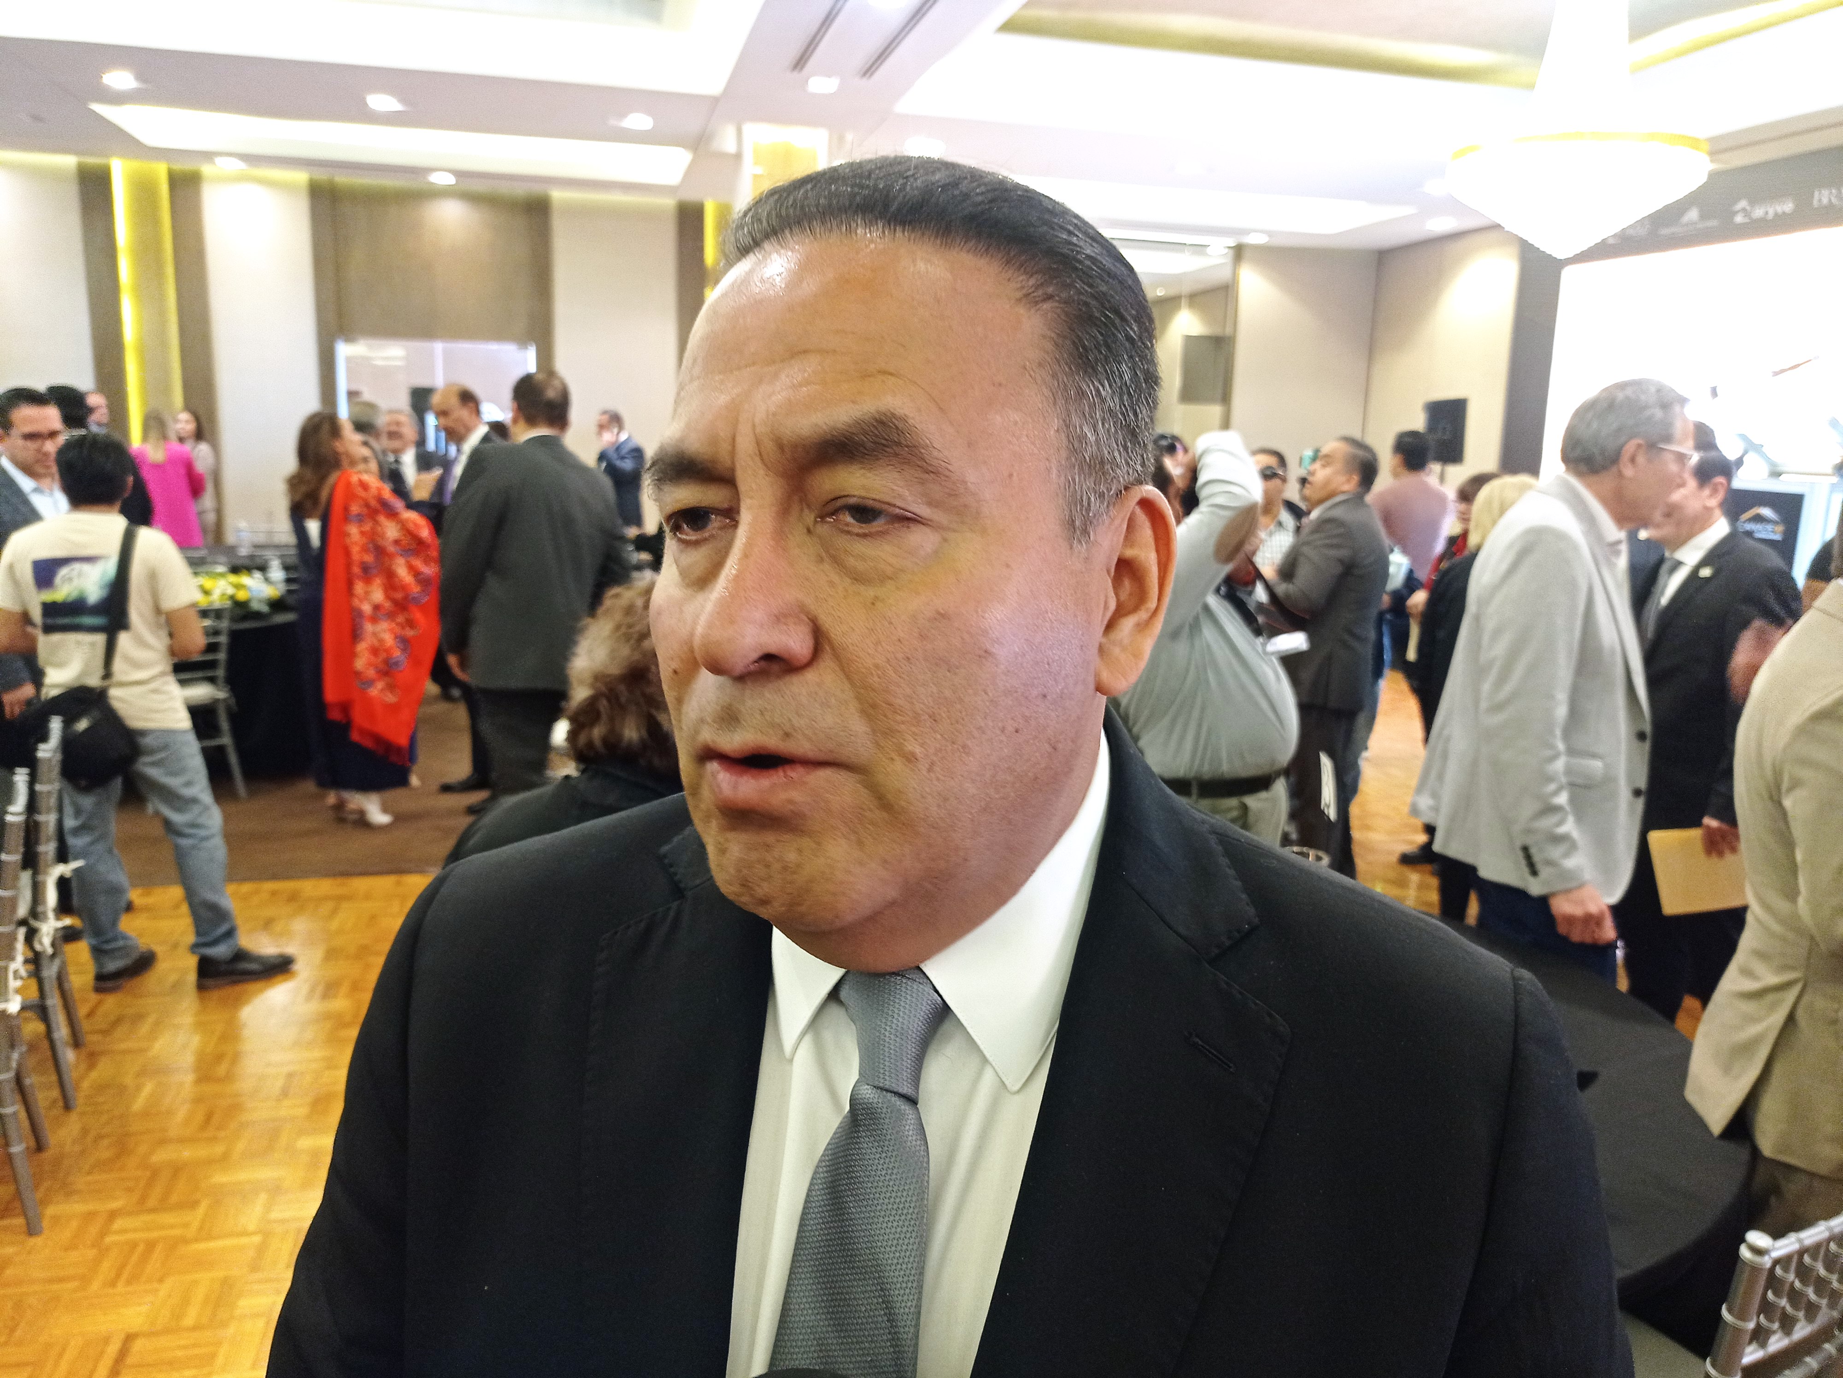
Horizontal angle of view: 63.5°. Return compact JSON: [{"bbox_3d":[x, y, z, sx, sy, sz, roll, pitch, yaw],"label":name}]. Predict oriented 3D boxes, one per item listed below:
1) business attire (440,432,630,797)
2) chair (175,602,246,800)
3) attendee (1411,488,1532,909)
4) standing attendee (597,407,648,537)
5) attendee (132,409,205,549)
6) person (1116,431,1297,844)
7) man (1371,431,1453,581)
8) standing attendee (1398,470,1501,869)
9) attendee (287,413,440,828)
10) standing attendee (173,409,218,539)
[{"bbox_3d":[-1.317,-0.052,5.076,0.600,1.530,0.370,-3,11,-21],"label":"business attire"},{"bbox_3d":[-3.223,0.034,6.494,0.410,0.890,0.430,-7,13,-37],"label":"chair"},{"bbox_3d":[1.838,0.083,4.836,0.480,1.560,0.320,2,10,6],"label":"attendee"},{"bbox_3d":[-2.073,-1.071,10.382,0.380,1.720,0.480,-2,11,-18],"label":"standing attendee"},{"bbox_3d":[-5.007,-0.994,9.897,0.480,1.640,0.340,4,11,14],"label":"attendee"},{"bbox_3d":[0.602,0.267,3.247,0.540,1.720,0.560,0,10,-3],"label":"person"},{"bbox_3d":[2.478,-0.454,7.532,0.500,1.680,0.320,-3,11,-21],"label":"man"},{"bbox_3d":[2.072,-0.082,5.771,0.380,1.560,0.480,-5,12,-30],"label":"standing attendee"},{"bbox_3d":[-2.335,-0.294,6.204,0.560,1.670,0.500,-2,11,-17],"label":"attendee"},{"bbox_3d":[-5.055,-1.084,10.389,0.440,1.640,0.300,5,11,21],"label":"standing attendee"}]

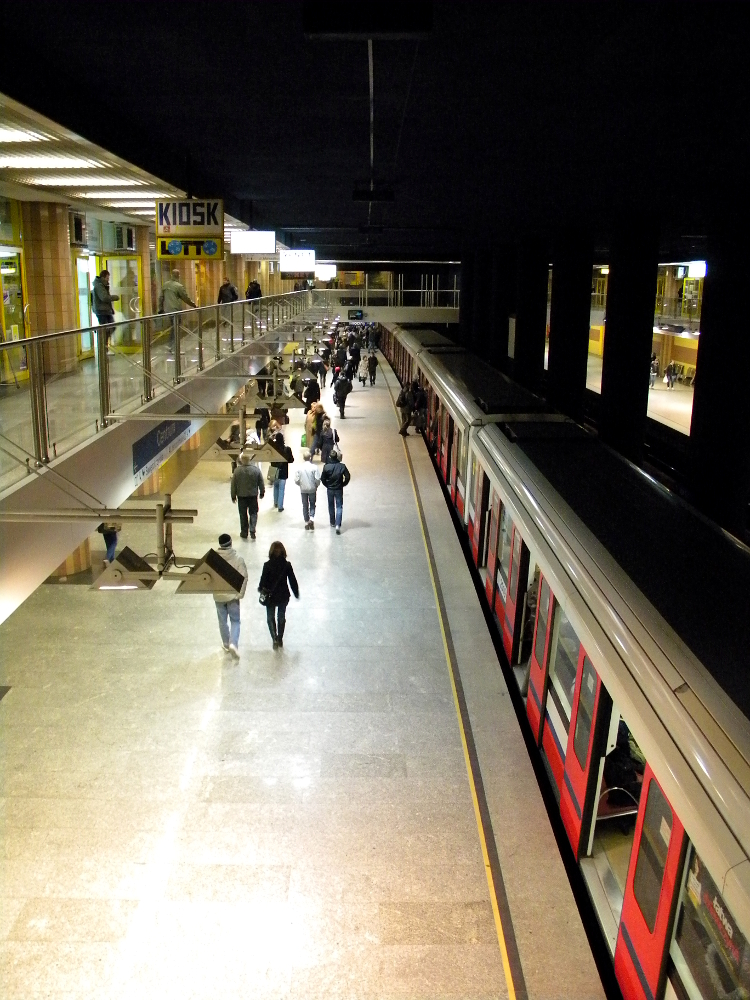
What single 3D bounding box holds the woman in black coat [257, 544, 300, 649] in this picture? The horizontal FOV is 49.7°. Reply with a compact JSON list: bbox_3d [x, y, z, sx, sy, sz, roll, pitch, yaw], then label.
[{"bbox_3d":[-1.397,1.367,11.707,0.580,1.660,0.420,1,15,2],"label":"woman in black coat"}]

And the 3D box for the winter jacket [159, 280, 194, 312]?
[{"bbox_3d":[-4.303,-4.344,17.447,0.680,0.820,0.500,6,16,20],"label":"winter jacket"}]

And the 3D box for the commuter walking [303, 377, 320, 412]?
[{"bbox_3d":[-2.510,-4.123,31.819,0.550,1.610,0.420,0,15,-1],"label":"commuter walking"}]

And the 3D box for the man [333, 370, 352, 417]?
[{"bbox_3d":[-1.246,-4.013,31.022,0.700,1.800,0.500,0,15,-1],"label":"man"}]

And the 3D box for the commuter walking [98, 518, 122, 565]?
[{"bbox_3d":[-4.868,0.409,14.738,0.550,1.700,0.500,-10,18,-35],"label":"commuter walking"}]

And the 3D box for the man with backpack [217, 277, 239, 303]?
[{"bbox_3d":[-5.350,-7.195,29.338,0.700,1.740,0.480,7,17,24],"label":"man with backpack"}]

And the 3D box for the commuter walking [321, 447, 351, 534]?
[{"bbox_3d":[-0.811,-0.187,16.911,0.600,1.770,0.420,0,15,-1],"label":"commuter walking"}]

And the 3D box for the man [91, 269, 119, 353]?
[{"bbox_3d":[-5.998,-4.150,17.938,0.600,1.780,0.550,0,15,-2],"label":"man"}]

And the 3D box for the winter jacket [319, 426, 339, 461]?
[{"bbox_3d":[-1.255,-1.575,21.840,0.580,0.920,0.420,1,15,3],"label":"winter jacket"}]

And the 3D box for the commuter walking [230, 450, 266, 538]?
[{"bbox_3d":[-2.638,-0.112,16.534,0.650,1.800,0.420,0,15,-1],"label":"commuter walking"}]

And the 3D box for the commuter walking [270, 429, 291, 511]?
[{"bbox_3d":[-2.122,-0.608,18.165,0.580,1.790,0.450,2,15,8],"label":"commuter walking"}]

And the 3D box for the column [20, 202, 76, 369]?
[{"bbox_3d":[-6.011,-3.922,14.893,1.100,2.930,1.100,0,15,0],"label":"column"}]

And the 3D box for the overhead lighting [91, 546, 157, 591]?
[{"bbox_3d":[-1.626,0.439,5.237,0.392,0.207,0.249,0,15,-1],"label":"overhead lighting"}]

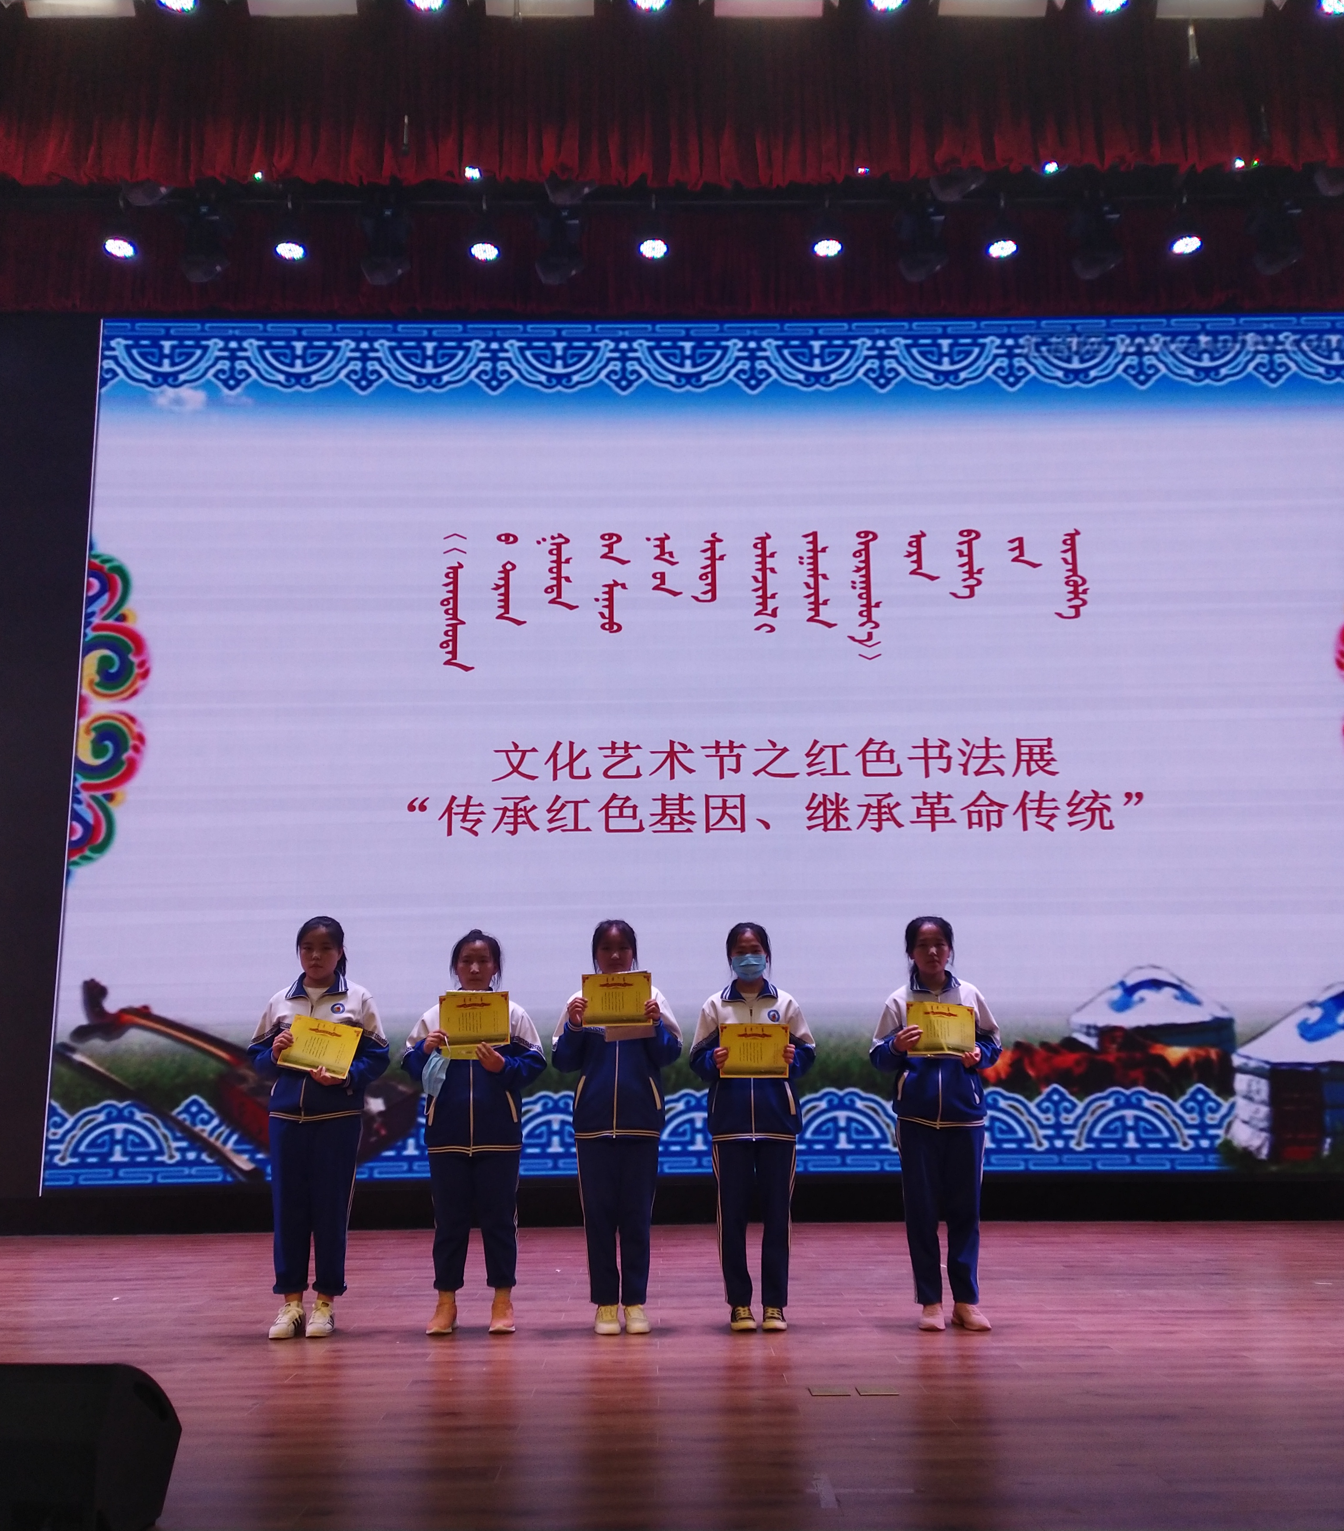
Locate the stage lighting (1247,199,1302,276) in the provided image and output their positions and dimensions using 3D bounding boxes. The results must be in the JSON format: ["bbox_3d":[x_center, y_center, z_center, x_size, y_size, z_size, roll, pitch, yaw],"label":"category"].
[{"bbox_3d":[4.109,-3.600,10.451,0.361,0.528,0.360,-1,-12,0],"label":"stage lighting"}]

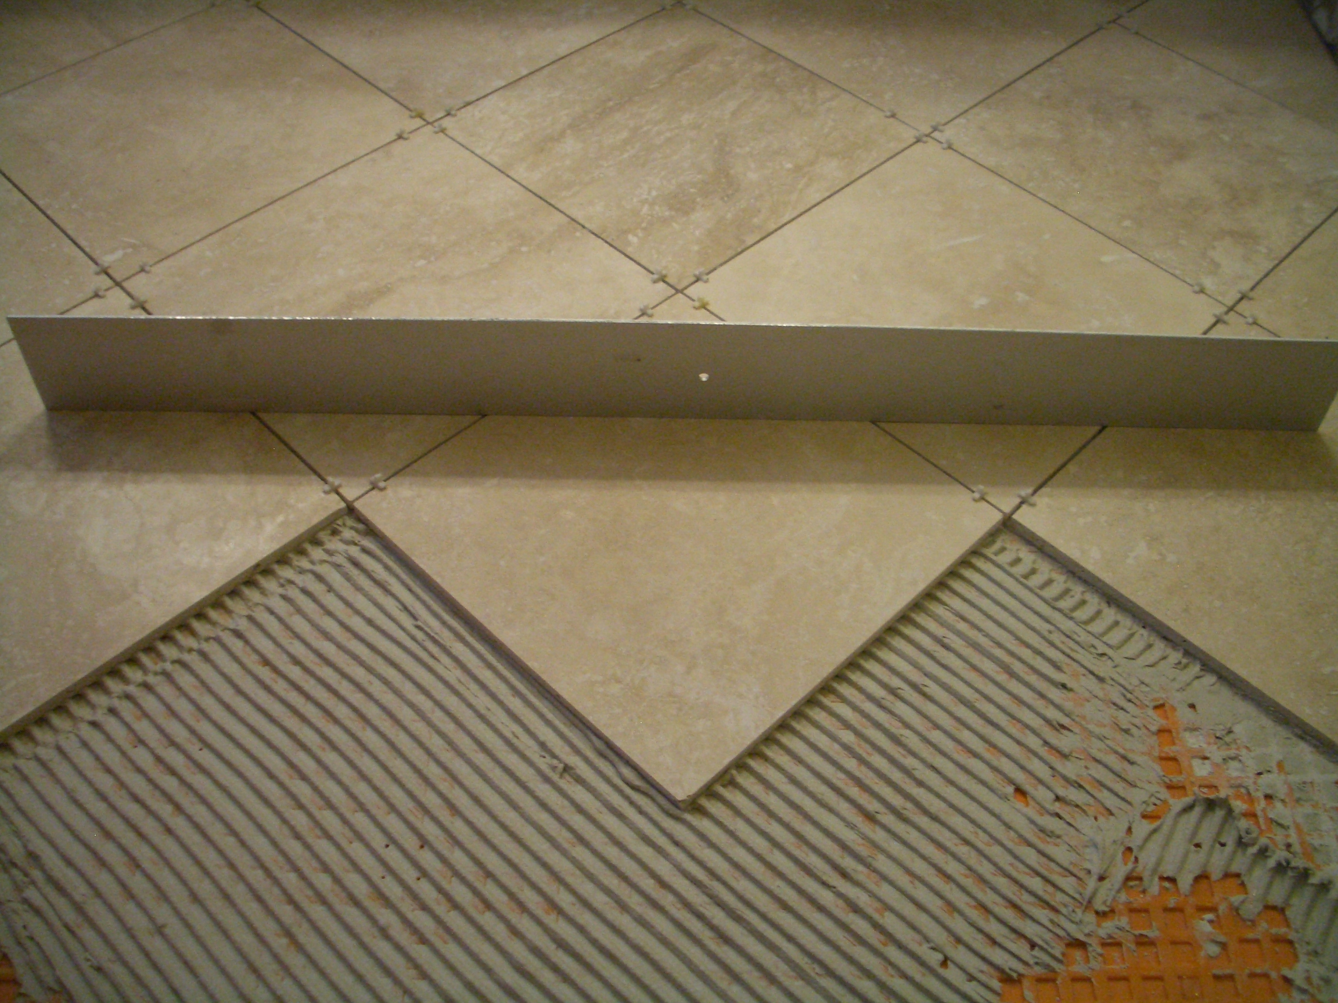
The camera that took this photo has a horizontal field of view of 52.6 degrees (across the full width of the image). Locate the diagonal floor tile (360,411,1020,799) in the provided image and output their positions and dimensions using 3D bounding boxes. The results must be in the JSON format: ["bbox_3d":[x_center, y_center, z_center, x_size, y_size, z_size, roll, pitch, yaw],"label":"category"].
[{"bbox_3d":[0.008,0.009,0.909,0.305,0.009,0.305,-37,60,-28],"label":"diagonal floor tile"}]

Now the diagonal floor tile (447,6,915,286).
[{"bbox_3d":[0.009,-0.325,1.191,0.305,0.009,0.305,-37,60,-28],"label":"diagonal floor tile"}]

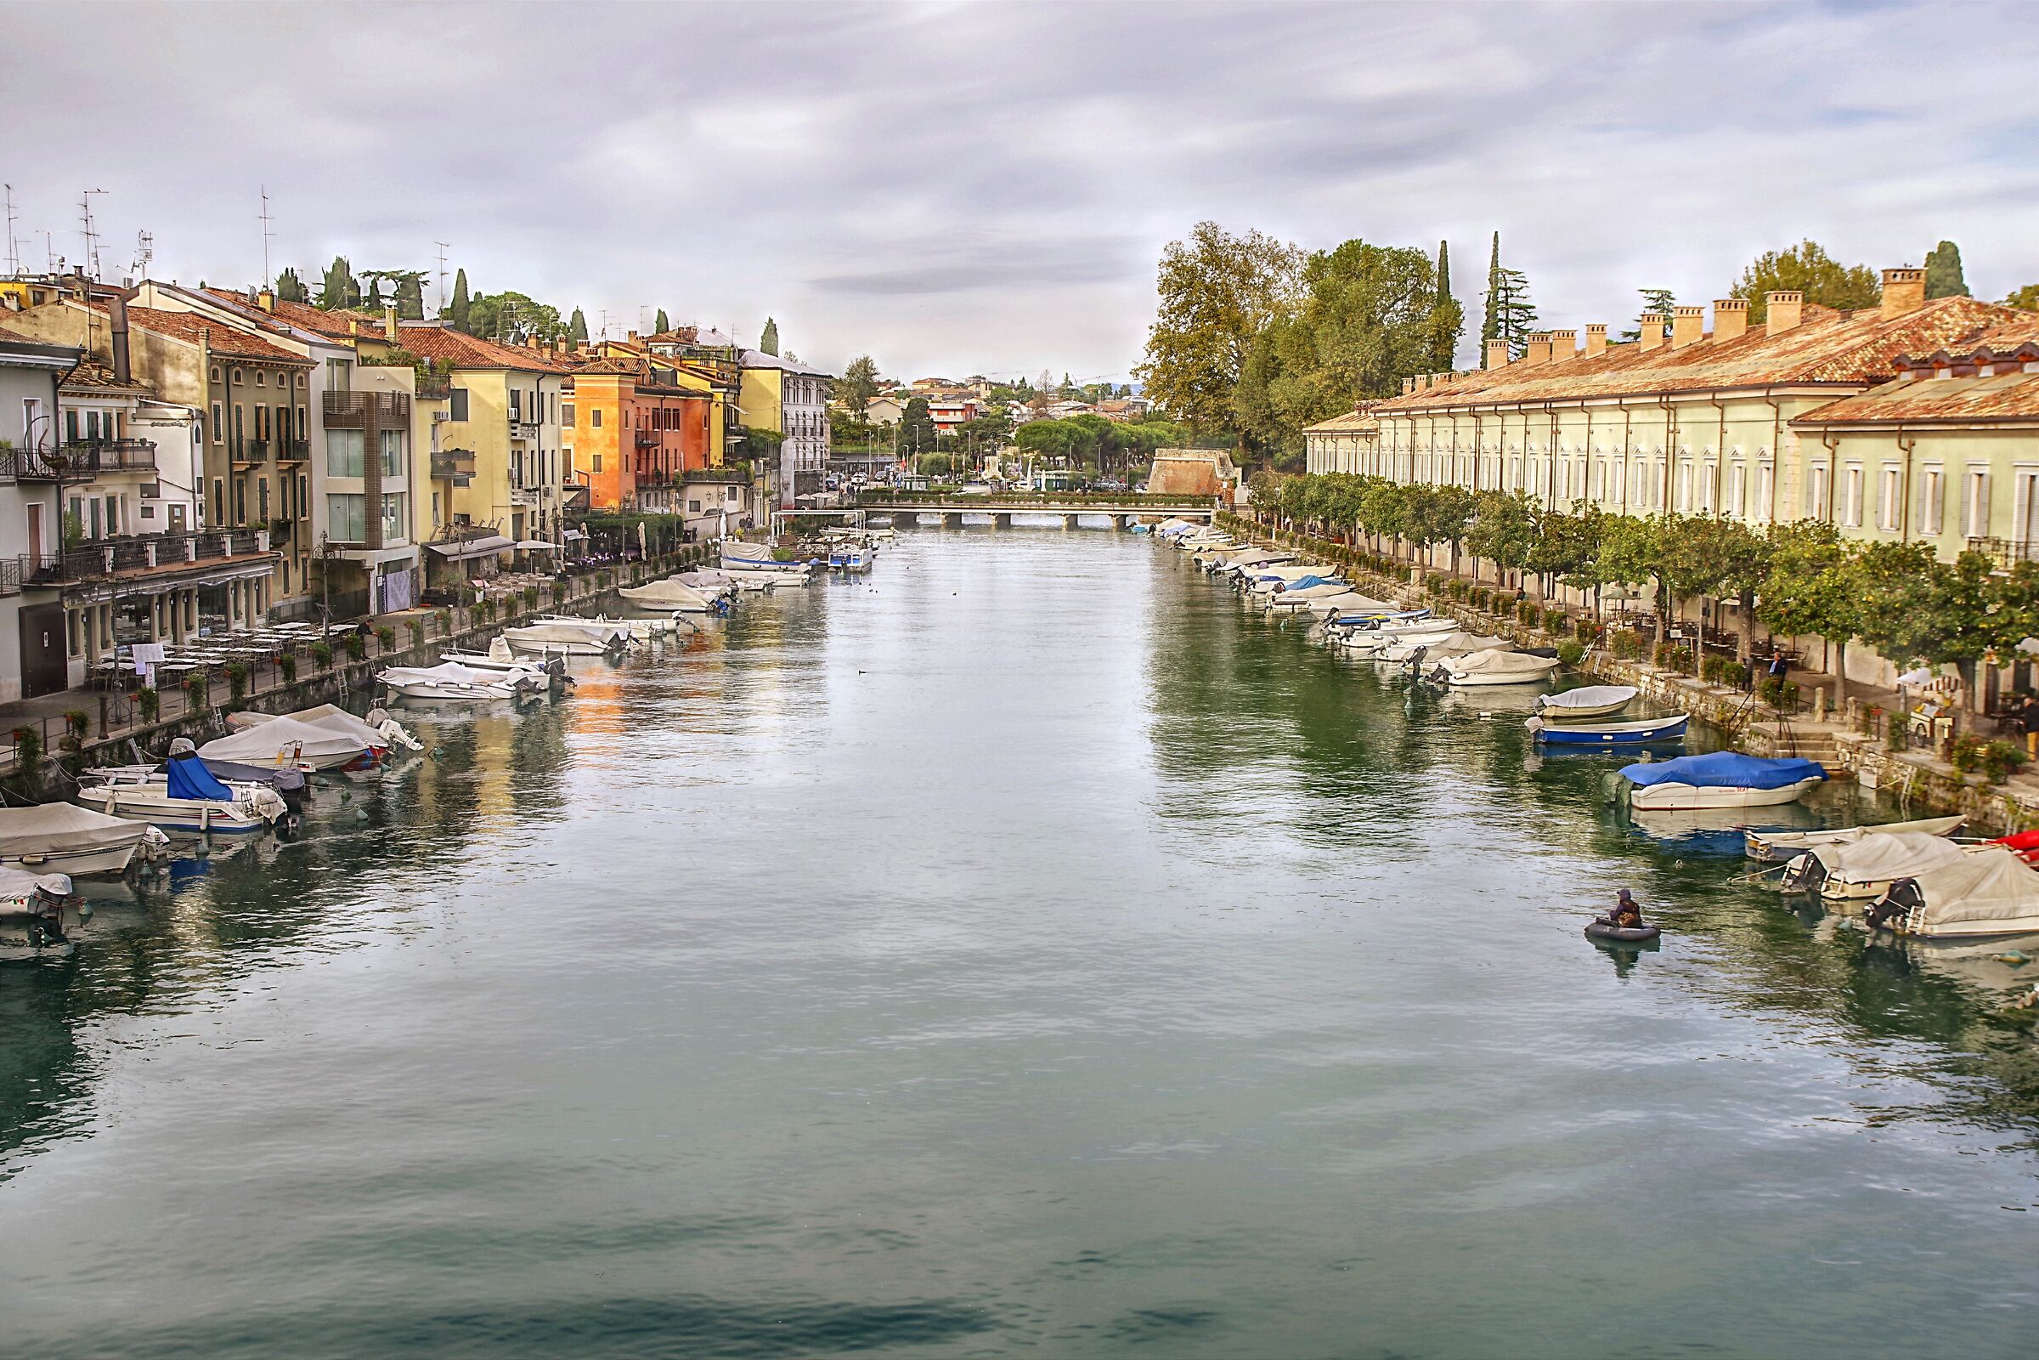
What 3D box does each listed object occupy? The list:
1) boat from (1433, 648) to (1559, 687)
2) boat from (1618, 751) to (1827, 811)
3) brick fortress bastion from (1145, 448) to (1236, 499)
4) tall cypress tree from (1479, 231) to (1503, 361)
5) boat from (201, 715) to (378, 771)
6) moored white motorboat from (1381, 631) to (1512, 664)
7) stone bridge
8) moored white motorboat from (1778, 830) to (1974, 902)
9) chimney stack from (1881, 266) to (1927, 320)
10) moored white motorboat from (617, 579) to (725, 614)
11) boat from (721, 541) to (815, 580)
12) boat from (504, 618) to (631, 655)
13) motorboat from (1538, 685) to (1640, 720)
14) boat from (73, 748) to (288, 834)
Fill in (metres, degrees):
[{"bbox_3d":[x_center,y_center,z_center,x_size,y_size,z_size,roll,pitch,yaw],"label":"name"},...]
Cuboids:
[{"bbox_3d":[19.002,-0.474,94.738,4.900,1.400,2.000,-1,6,-14],"label":"boat"},{"bbox_3d":[19.029,2.679,64.400,5.624,1.350,2.100,0,6,-4],"label":"boat"},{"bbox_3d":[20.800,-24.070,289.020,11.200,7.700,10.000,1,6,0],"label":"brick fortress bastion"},{"bbox_3d":[46.082,-29.110,231.452,2.300,28.530,2.300,1,6,0],"label":"tall cypress tree"},{"bbox_3d":[-20.861,1.884,67.938,4.850,1.450,2.000,0,6,-2],"label":"boat"},{"bbox_3d":[19.018,-1.431,106.356,5.550,1.300,2.100,0,6,-5],"label":"moored white motorboat"},{"bbox_3d":[1.913,-18.140,253.606,39.492,3.500,10.000,1,6,0],"label":"stone bridge"},{"bbox_3d":[19.126,3.873,52.144,5.340,1.500,2.000,-1,6,-18],"label":"moored white motorboat"},{"bbox_3d":[38.632,-16.811,103.900,1.700,2.350,1.000,0,6,-1],"label":"chimney stack"},{"bbox_3d":[-19.009,-4.459,129.609,5.500,1.550,2.100,2,6,11],"label":"moored white motorboat"},{"bbox_3d":[-17.754,-8.712,167.611,6.776,2.100,2.400,2,6,15],"label":"boat"},{"bbox_3d":[-19.983,-1.935,105.339,5.985,1.400,2.100,2,6,12],"label":"boat"},{"bbox_3d":[20.015,0.840,83.949,3.650,1.000,1.650,-1,6,-16],"label":"motorboat"},{"bbox_3d":[-20.757,2.671,58.839,5.495,1.800,2.100,2,6,11],"label":"boat"}]

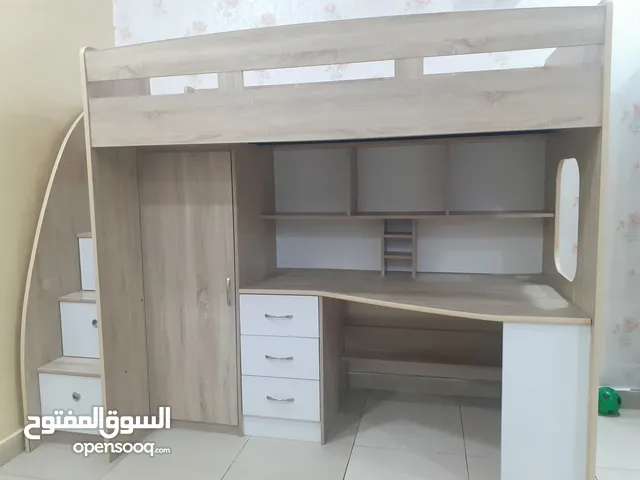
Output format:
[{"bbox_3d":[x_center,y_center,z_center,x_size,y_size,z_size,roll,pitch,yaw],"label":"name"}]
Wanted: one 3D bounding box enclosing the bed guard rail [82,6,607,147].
[{"bbox_3d":[0.093,-0.640,2.309,1.988,0.422,0.964,0,6,13],"label":"bed guard rail"}]

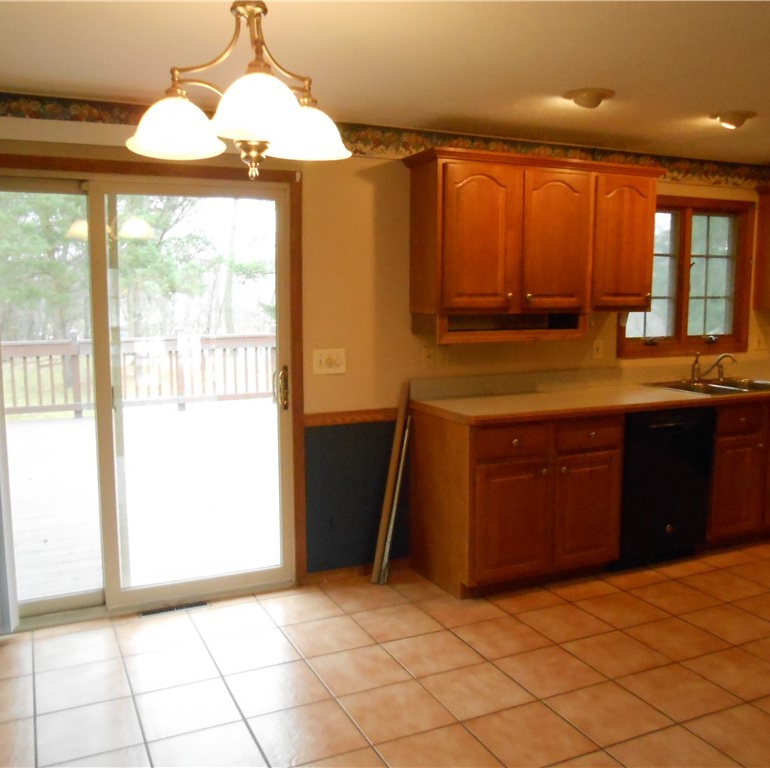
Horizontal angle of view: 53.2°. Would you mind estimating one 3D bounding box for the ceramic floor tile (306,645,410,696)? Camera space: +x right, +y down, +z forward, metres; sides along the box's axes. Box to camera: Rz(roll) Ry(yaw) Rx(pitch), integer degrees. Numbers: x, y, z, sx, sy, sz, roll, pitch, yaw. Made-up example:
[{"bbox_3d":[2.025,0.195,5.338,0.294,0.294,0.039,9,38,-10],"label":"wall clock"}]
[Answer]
[{"bbox_3d":[-0.102,1.125,3.025,0.325,0.010,0.326,-3,7,-25],"label":"ceramic floor tile"}]

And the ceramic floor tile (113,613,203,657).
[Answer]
[{"bbox_3d":[-0.986,1.094,3.355,0.328,0.010,0.328,-3,7,-25],"label":"ceramic floor tile"}]

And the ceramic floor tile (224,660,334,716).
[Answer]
[{"bbox_3d":[-0.403,1.145,2.894,0.328,0.010,0.328,-3,7,-25],"label":"ceramic floor tile"}]

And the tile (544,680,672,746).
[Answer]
[{"bbox_3d":[0.790,1.168,2.726,0.328,0.010,0.328,-3,7,-25],"label":"tile"}]

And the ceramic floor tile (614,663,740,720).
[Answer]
[{"bbox_3d":[1.093,1.150,2.868,0.328,0.010,0.328,-3,7,-25],"label":"ceramic floor tile"}]

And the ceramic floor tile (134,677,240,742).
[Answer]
[{"bbox_3d":[-0.702,1.160,2.749,0.325,0.010,0.326,-3,7,-25],"label":"ceramic floor tile"}]

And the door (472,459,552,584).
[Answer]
[{"bbox_3d":[0.617,0.643,3.718,0.452,0.586,0.020,-3,7,-25],"label":"door"}]

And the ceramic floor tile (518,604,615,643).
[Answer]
[{"bbox_3d":[0.805,1.075,3.451,0.328,0.010,0.328,-3,7,-25],"label":"ceramic floor tile"}]

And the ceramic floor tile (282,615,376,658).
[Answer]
[{"bbox_3d":[-0.242,1.091,3.326,0.325,0.010,0.326,-3,7,-25],"label":"ceramic floor tile"}]

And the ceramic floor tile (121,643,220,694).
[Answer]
[{"bbox_3d":[-0.850,1.133,3.064,0.328,0.010,0.328,-3,7,-25],"label":"ceramic floor tile"}]

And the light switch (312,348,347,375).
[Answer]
[{"bbox_3d":[-0.275,-0.110,3.855,0.166,0.117,0.015,-3,7,-25],"label":"light switch"}]

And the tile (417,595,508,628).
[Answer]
[{"bbox_3d":[0.358,1.055,3.602,0.325,0.010,0.326,-3,7,-25],"label":"tile"}]

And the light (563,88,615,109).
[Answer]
[{"bbox_3d":[0.846,-1.171,3.193,0.205,0.060,0.205,0,7,0],"label":"light"}]

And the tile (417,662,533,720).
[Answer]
[{"bbox_3d":[0.345,1.157,2.905,0.330,0.010,0.330,-3,8,-25],"label":"tile"}]

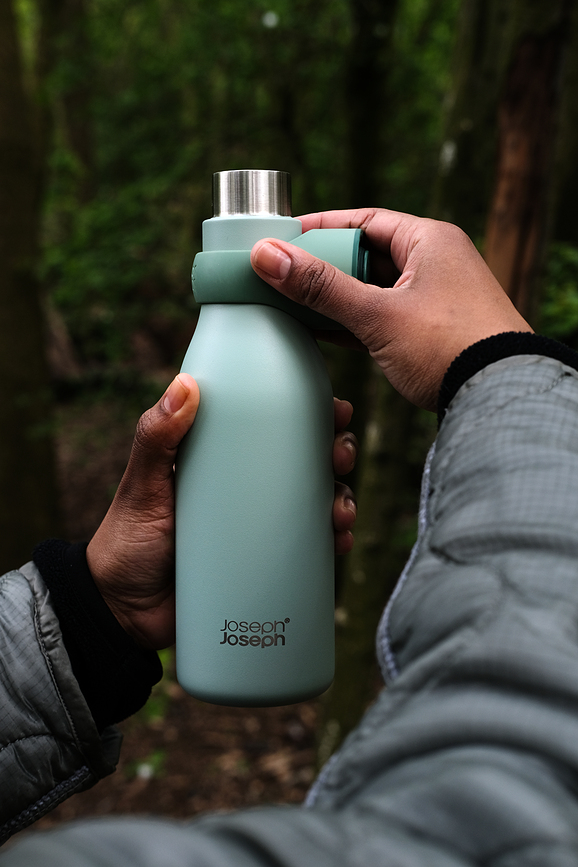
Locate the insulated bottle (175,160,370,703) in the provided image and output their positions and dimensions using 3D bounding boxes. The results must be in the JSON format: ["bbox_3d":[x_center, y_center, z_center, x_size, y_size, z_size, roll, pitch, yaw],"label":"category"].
[{"bbox_3d":[-0.008,0.001,0.573,0.087,0.230,0.072,0,5,-2],"label":"insulated bottle"}]

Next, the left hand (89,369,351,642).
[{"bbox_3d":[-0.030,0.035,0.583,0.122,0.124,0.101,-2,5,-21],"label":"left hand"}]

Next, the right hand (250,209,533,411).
[{"bbox_3d":[0.043,-0.057,0.563,0.122,0.095,0.106,1,5,17],"label":"right hand"}]

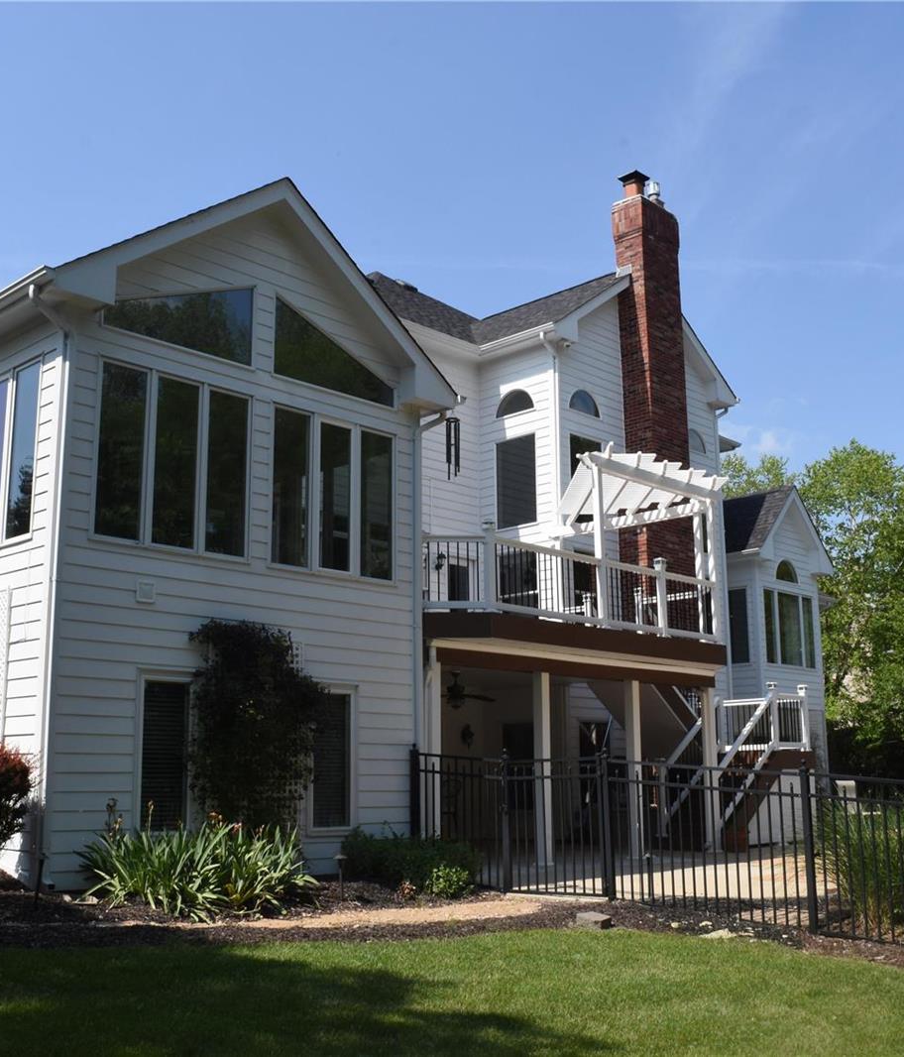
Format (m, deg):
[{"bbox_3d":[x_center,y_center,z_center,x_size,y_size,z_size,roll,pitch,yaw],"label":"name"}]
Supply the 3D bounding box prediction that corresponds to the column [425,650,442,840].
[{"bbox_3d":[-0.220,2.731,14.187,0.166,2.593,0.166,-11,-16,43],"label":"column"}]

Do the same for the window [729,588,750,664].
[{"bbox_3d":[6.615,2.305,27.710,0.724,1.749,0.121,-11,-16,43],"label":"window"}]

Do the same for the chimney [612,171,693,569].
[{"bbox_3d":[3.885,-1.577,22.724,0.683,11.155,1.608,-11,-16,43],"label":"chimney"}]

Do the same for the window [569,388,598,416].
[{"bbox_3d":[2.435,-2.289,21.776,0.111,0.482,0.945,-11,-16,43],"label":"window"}]

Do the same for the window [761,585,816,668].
[{"bbox_3d":[8.084,2.430,28.345,0.121,1.789,2.372,-11,-16,43],"label":"window"}]

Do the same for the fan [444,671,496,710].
[{"bbox_3d":[0.065,2.421,17.826,1.306,0.573,1.306,-11,-16,43],"label":"fan"}]

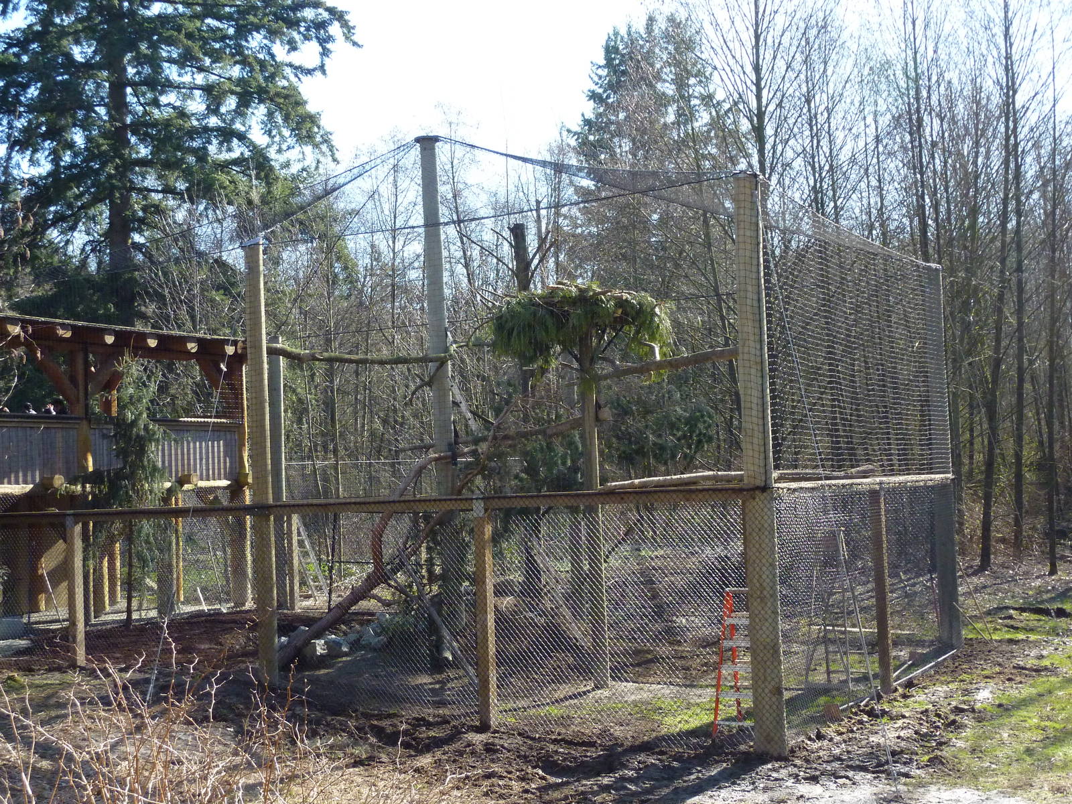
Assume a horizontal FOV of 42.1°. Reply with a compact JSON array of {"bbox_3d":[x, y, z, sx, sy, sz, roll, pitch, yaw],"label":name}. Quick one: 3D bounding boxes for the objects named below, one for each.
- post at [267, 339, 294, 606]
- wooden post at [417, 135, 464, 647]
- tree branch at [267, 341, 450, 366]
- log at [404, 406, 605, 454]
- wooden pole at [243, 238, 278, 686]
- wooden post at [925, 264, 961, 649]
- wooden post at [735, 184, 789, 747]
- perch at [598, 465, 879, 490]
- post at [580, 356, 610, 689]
[{"bbox_3d":[-5.074,1.394,27.566,0.250,5.381,0.250,-4,-4,29],"label":"post"},{"bbox_3d":[-1.442,-0.247,21.161,0.310,7.682,0.310,-5,-4,29],"label":"wooden post"},{"bbox_3d":[-2.548,-0.673,19.466,0.160,0.263,3.708,-5,-4,44],"label":"tree branch"},{"bbox_3d":[-0.602,0.406,20.230,0.200,0.336,5.508,0,-4,-35],"label":"log"},{"bbox_3d":[-3.491,0.741,17.695,0.240,5.647,0.240,-4,-4,29],"label":"wooden pole"},{"bbox_3d":[6.226,0.811,21.320,0.290,5.854,0.290,-3,-4,29],"label":"wooden post"},{"bbox_3d":[2.321,0.619,14.504,0.320,6.072,0.320,-4,-4,29],"label":"wooden post"},{"bbox_3d":[2.568,0.893,16.676,4.652,0.175,0.140,0,-4,-36],"label":"perch"},{"bbox_3d":[0.745,1.467,17.733,0.180,4.328,0.180,-4,-4,29],"label":"post"}]

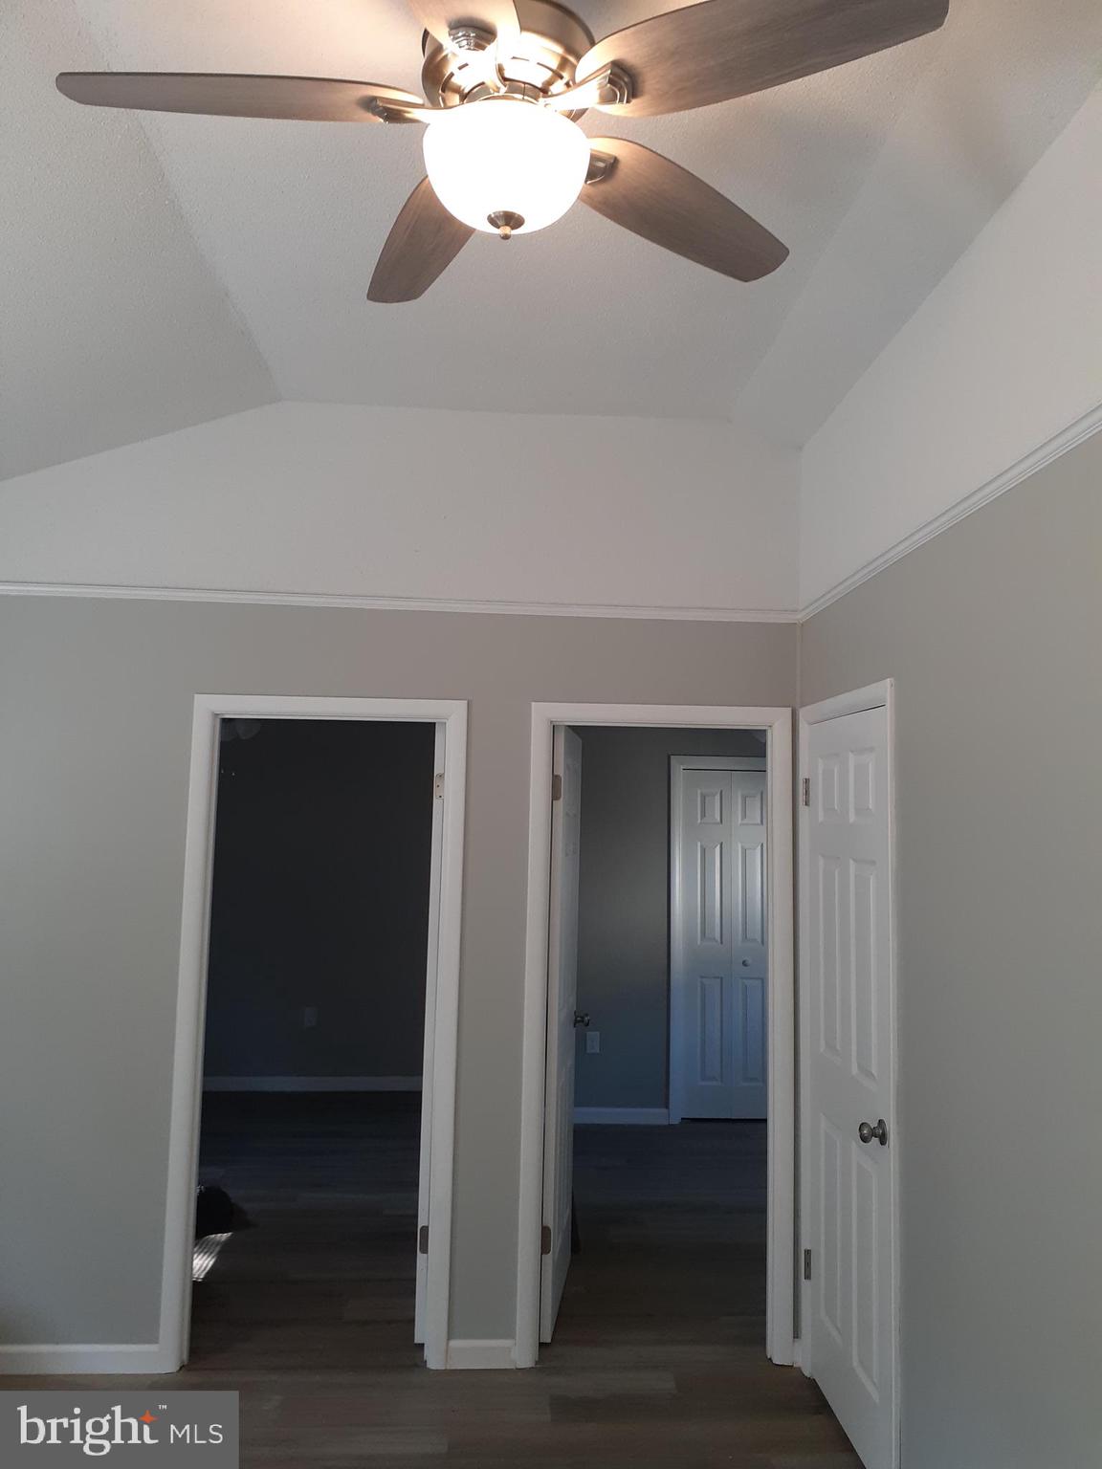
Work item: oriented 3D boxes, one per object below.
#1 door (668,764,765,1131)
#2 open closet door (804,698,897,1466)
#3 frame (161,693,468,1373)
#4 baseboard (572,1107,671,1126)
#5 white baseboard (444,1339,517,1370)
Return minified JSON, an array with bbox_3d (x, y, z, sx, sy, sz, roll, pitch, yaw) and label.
[{"bbox_3d":[1.072,1.223,6.811,0.736,2.125,0.070,1,-5,-4],"label":"door"},{"bbox_3d":[0.867,0.958,3.292,0.045,2.033,0.713,1,-5,-4],"label":"open closet door"},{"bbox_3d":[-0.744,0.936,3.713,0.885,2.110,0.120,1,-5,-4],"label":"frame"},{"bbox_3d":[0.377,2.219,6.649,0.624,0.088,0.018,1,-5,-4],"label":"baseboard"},{"bbox_3d":[-0.211,1.953,3.611,0.214,0.087,0.018,1,-5,-4],"label":"white baseboard"}]

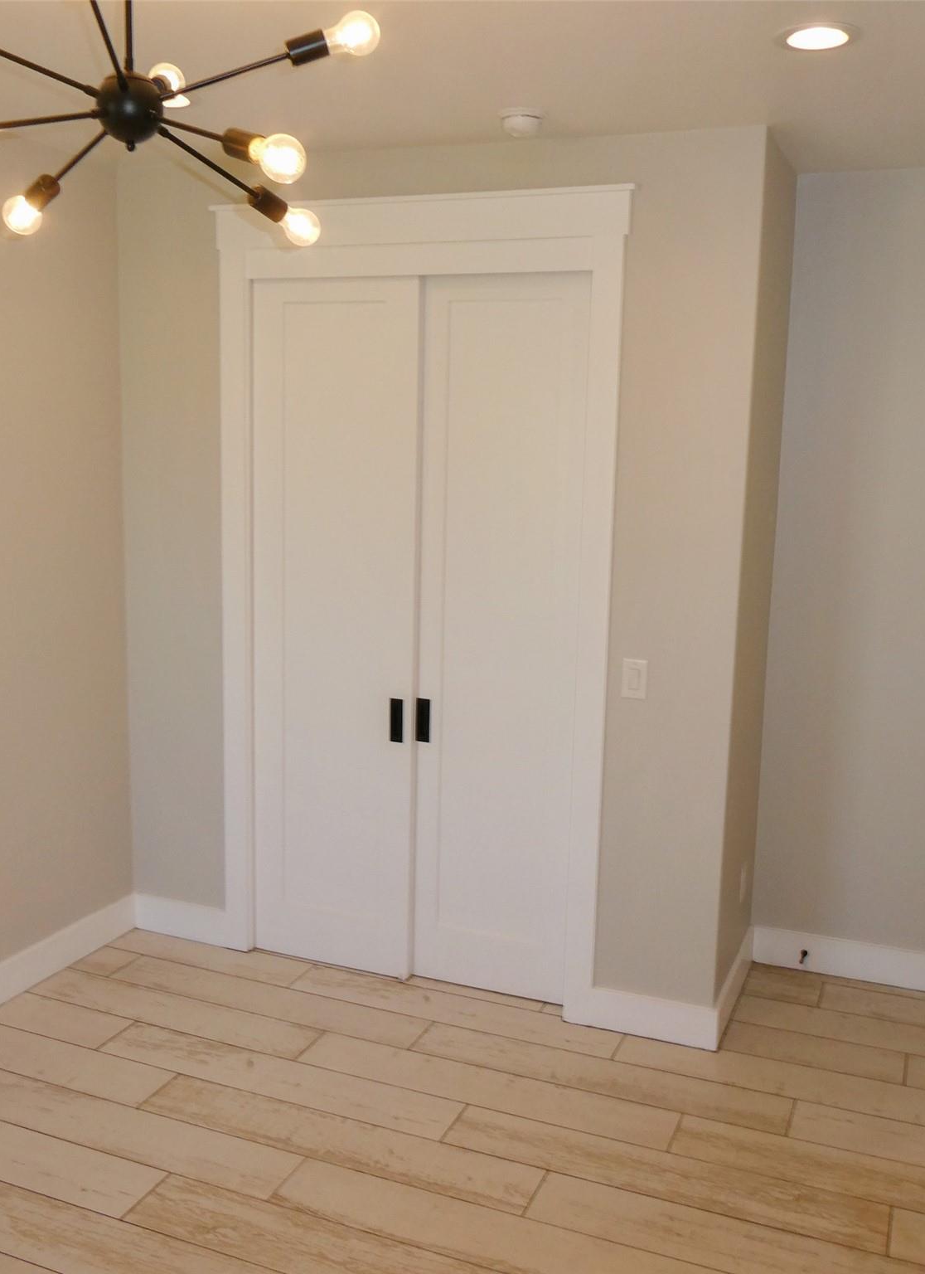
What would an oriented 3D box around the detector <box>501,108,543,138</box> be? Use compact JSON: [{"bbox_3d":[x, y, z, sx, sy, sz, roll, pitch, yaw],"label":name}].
[{"bbox_3d":[0.162,-1.391,3.198,0.124,0.050,0.124,1,9,0],"label":"detector"}]

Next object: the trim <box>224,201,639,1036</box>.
[{"bbox_3d":[-0.143,-0.106,4.023,1.427,2.617,0.300,5,10,22],"label":"trim"}]

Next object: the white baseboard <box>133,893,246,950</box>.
[{"bbox_3d":[-1.027,1.067,4.414,0.501,0.135,0.018,5,10,22],"label":"white baseboard"}]

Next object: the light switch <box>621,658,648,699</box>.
[{"bbox_3d":[0.530,0.132,3.629,0.073,0.118,0.010,5,10,22],"label":"light switch"}]

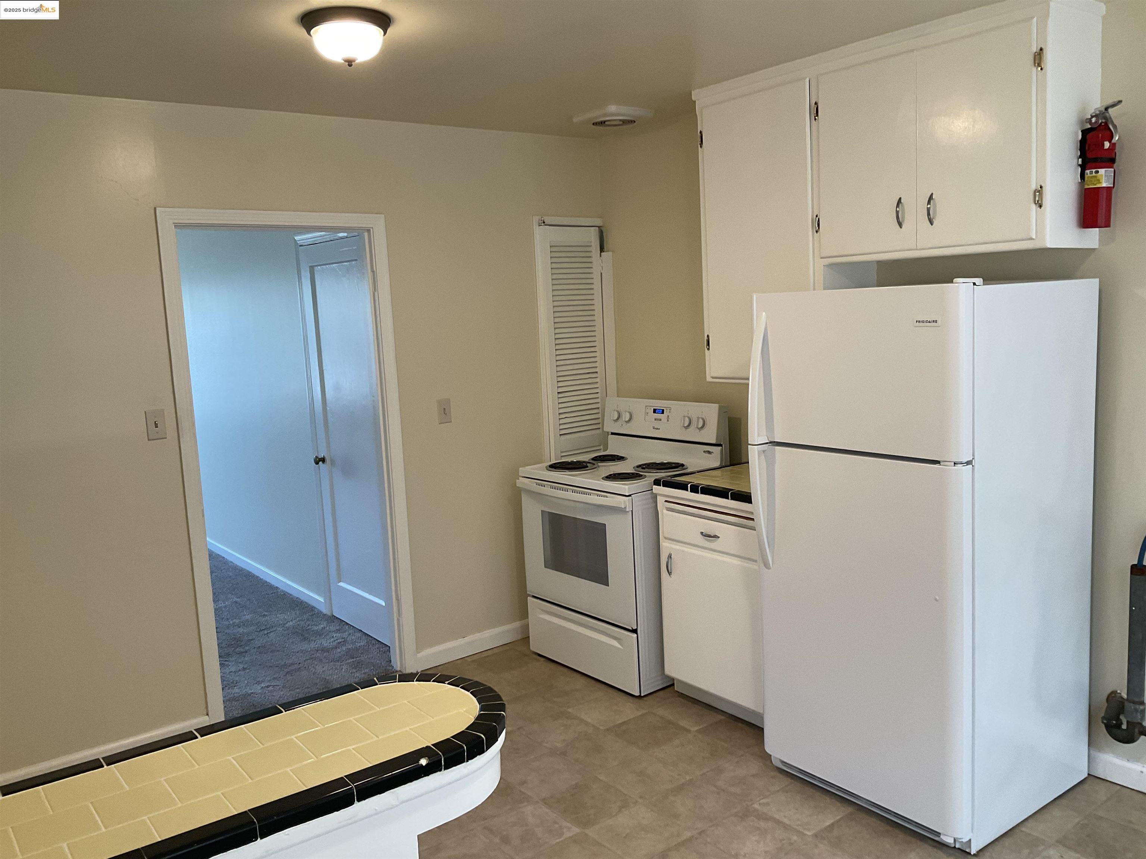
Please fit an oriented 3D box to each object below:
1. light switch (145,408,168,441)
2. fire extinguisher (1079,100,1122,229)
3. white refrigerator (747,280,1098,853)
[{"bbox_3d":[-1.611,-0.017,3.711,0.071,0.116,0.018,-8,9,-37],"label":"light switch"},{"bbox_3d":[1.584,-0.792,2.888,0.095,0.364,0.130,-8,9,-37],"label":"fire extinguisher"},{"bbox_3d":[1.126,0.364,3.157,0.799,1.661,0.738,-8,9,-37],"label":"white refrigerator"}]

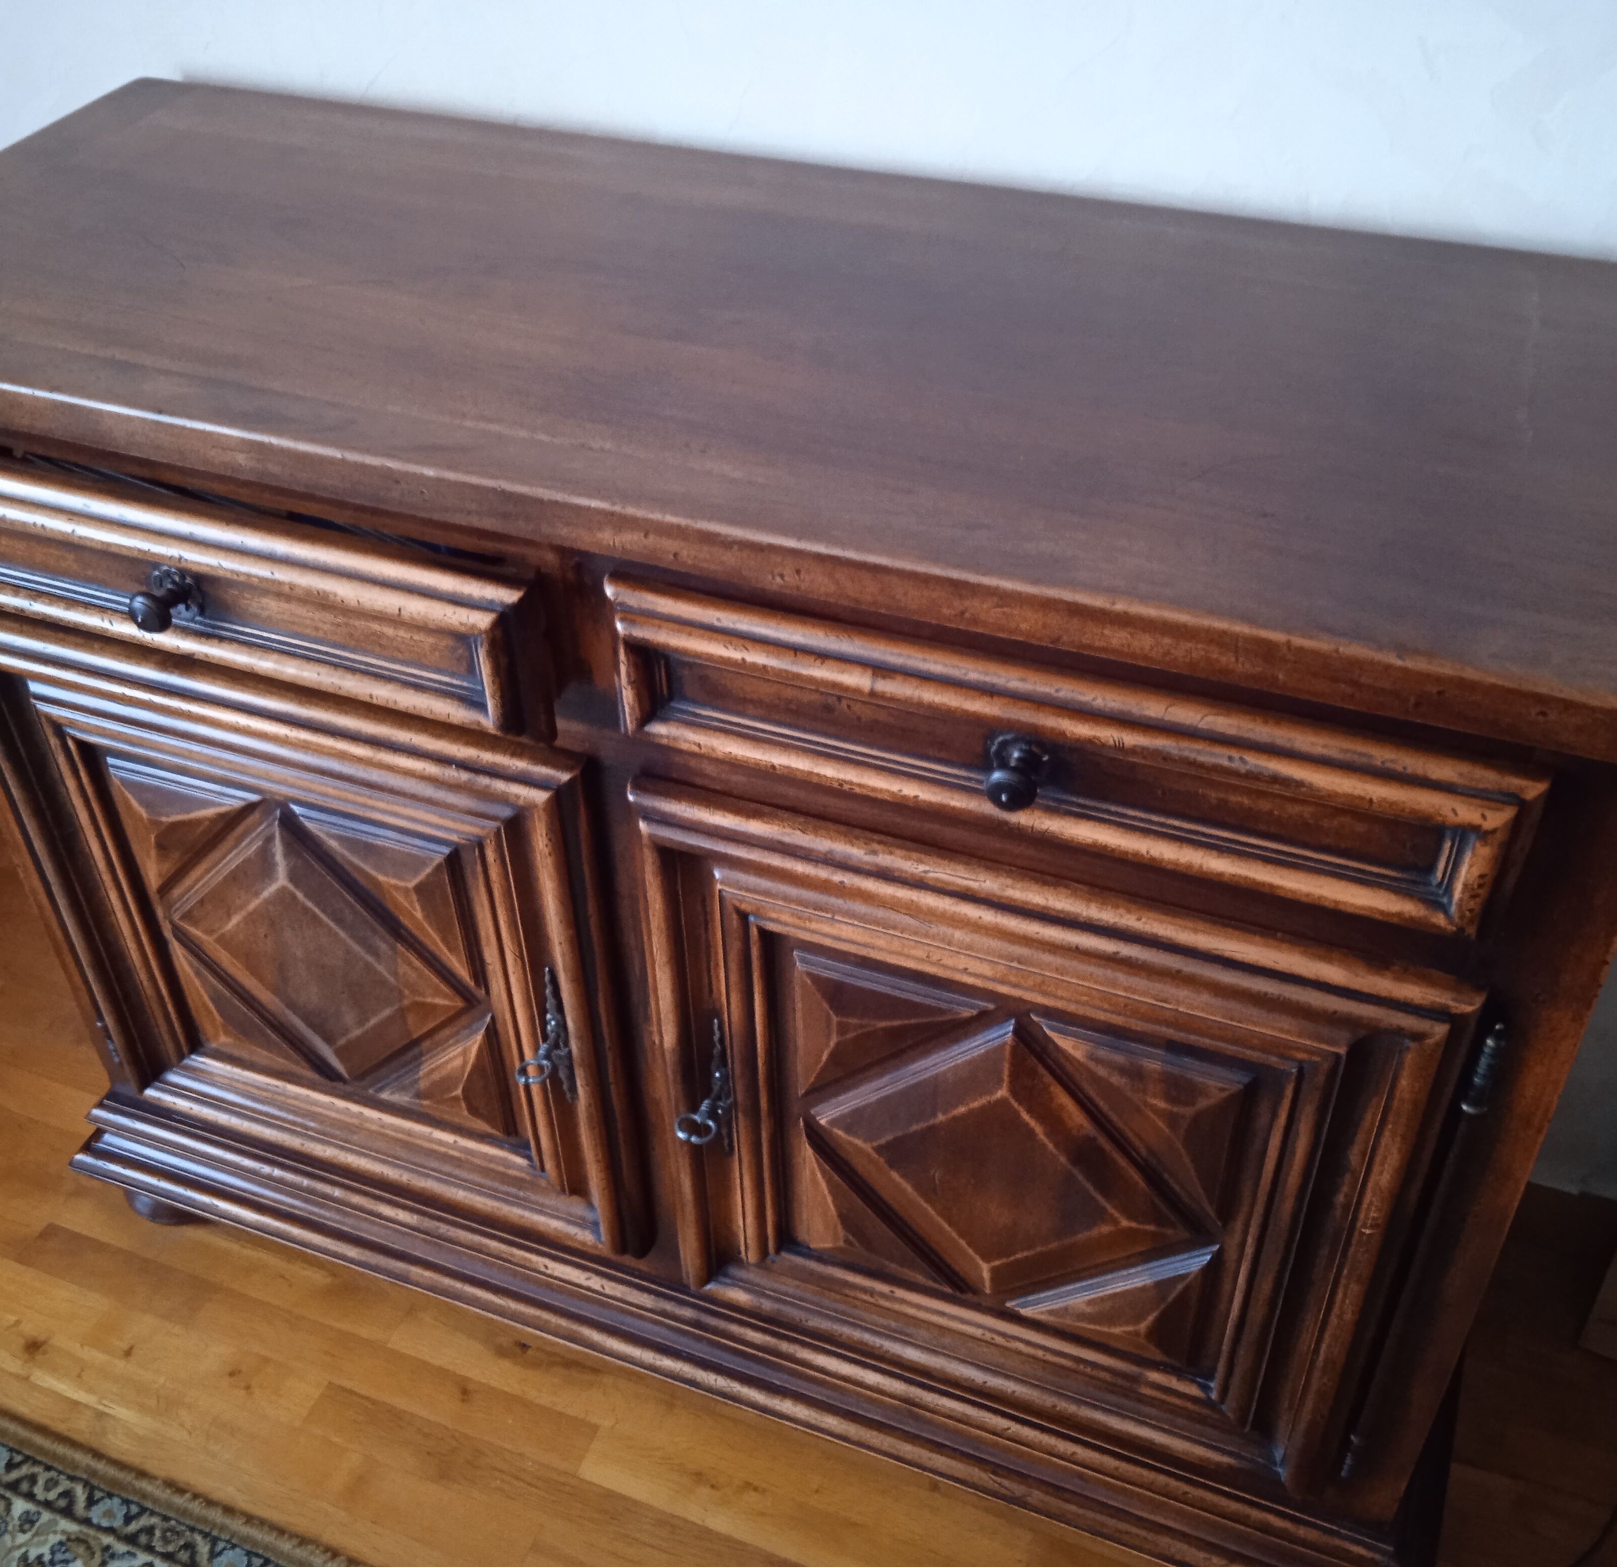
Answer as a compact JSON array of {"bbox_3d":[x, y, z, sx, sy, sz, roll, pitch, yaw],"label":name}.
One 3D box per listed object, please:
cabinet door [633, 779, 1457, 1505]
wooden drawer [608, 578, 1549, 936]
[{"bbox_3d":[0.138,0.260,1.177,0.522,0.515,0.044,14,42,18],"label":"cabinet door"},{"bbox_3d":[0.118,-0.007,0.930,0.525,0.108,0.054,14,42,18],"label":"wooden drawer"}]

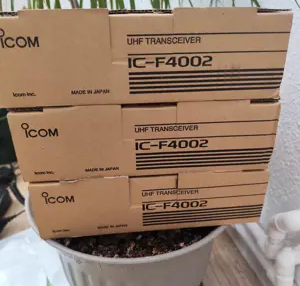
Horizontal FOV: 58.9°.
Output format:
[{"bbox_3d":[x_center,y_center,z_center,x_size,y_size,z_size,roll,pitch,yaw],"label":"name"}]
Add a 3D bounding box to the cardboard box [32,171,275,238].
[{"bbox_3d":[-0.003,0.030,0.364,0.245,0.071,0.175,-3,25,-3],"label":"cardboard box"}]

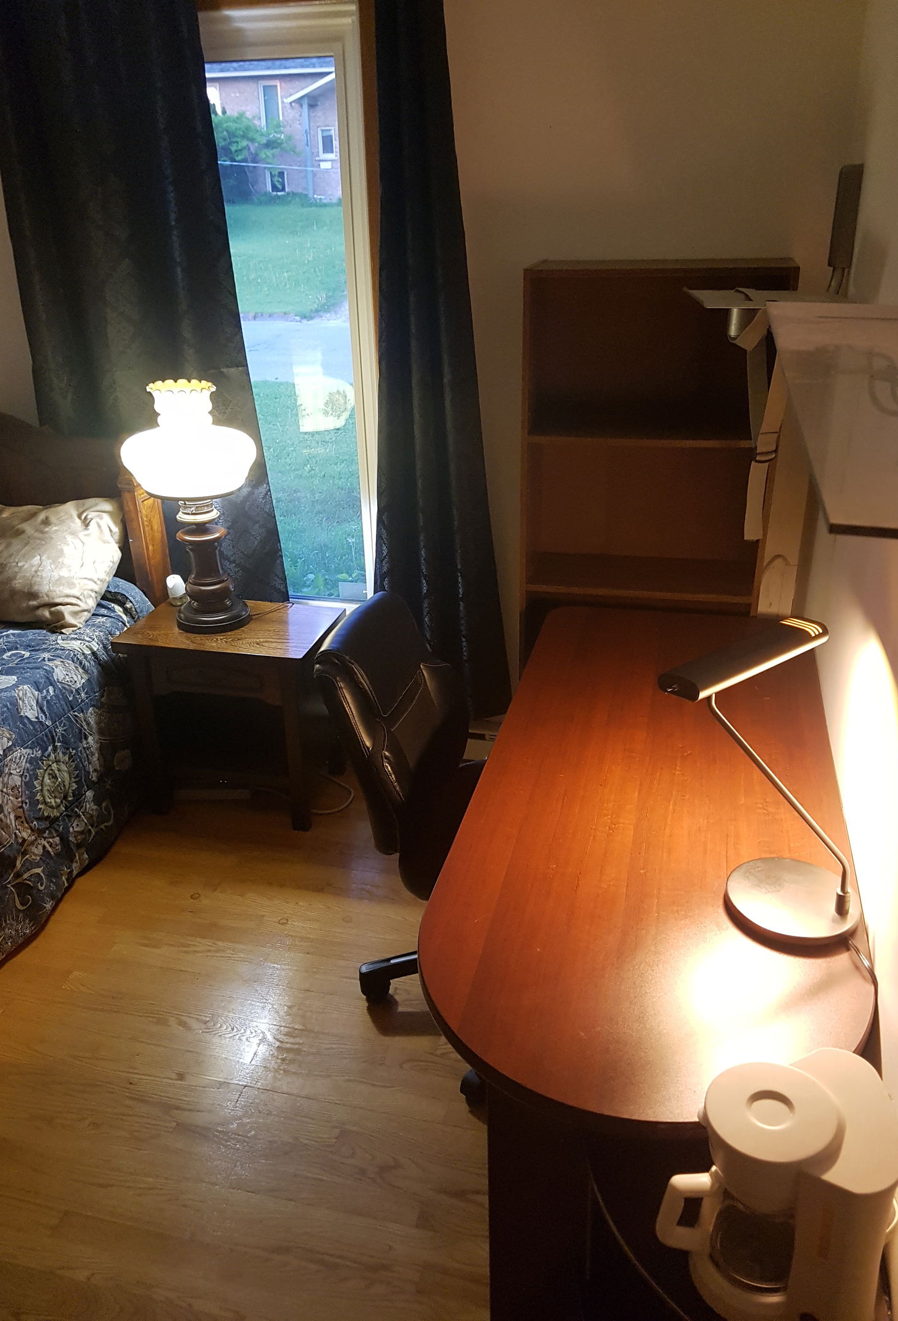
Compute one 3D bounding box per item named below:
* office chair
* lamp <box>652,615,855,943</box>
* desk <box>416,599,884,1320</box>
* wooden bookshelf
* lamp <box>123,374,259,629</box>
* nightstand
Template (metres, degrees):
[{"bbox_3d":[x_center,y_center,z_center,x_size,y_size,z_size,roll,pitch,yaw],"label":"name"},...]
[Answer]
[{"bbox_3d":[0.115,0.333,2.074,0.670,0.960,0.610,5,27,14],"label":"office chair"},{"bbox_3d":[0.479,0.140,1.463,0.309,0.340,0.394,10,28,23],"label":"lamp"},{"bbox_3d":[0.377,0.528,1.909,0.606,0.740,1.462,5,27,14],"label":"desk"},{"bbox_3d":[0.508,-0.237,2.609,0.591,1.502,0.271,5,27,14],"label":"wooden bookshelf"},{"bbox_3d":[-0.688,-0.419,2.722,0.395,0.653,0.395,5,27,14],"label":"lamp"},{"bbox_3d":[-0.607,0.160,2.926,0.547,0.570,0.343,4,26,12],"label":"nightstand"}]

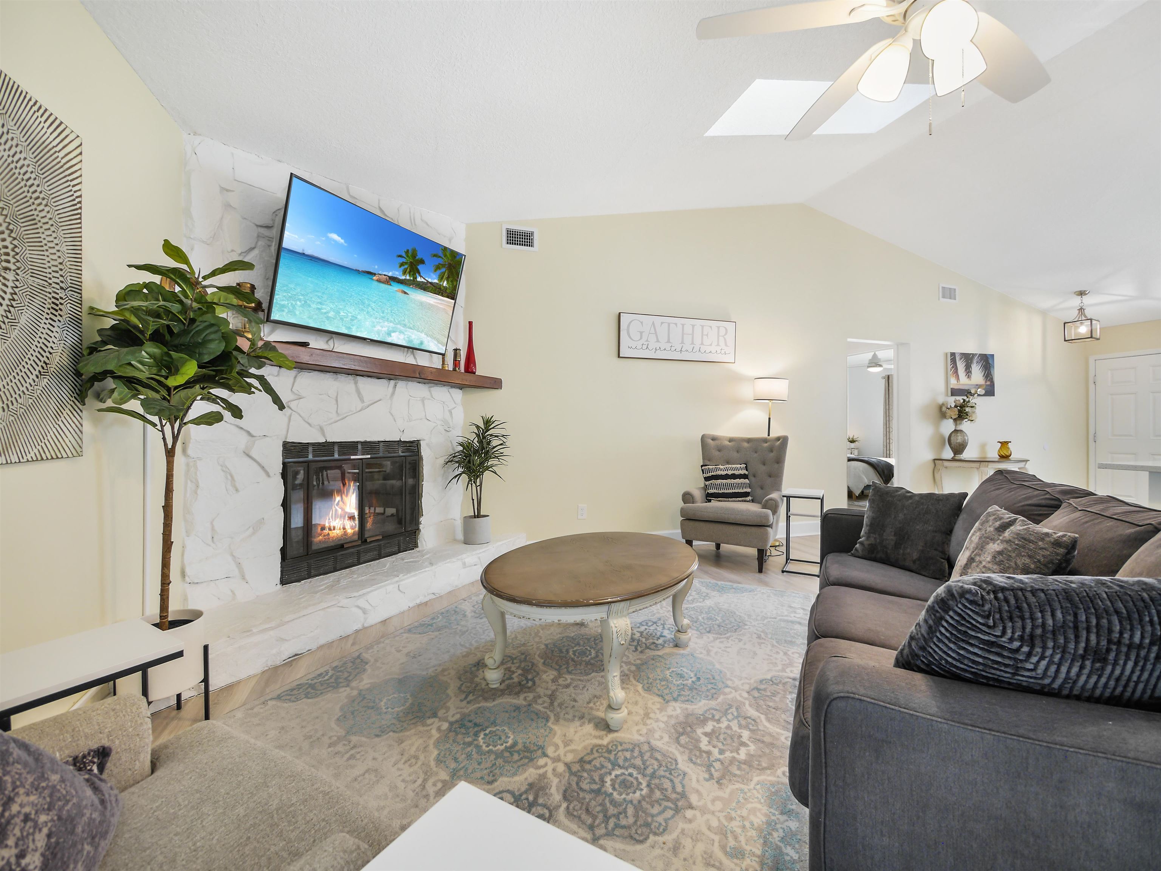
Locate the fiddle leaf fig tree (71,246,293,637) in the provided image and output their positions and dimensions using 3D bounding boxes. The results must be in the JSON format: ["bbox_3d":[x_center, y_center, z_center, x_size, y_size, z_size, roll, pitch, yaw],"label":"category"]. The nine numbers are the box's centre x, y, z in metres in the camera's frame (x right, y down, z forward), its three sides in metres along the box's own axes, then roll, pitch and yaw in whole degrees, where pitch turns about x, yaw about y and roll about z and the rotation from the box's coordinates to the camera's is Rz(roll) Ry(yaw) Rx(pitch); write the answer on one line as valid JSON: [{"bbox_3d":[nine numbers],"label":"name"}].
[{"bbox_3d":[-1.425,-0.004,1.710,0.560,1.408,0.580,0,0,-18],"label":"fiddle leaf fig tree"}]

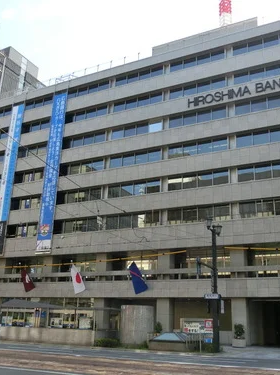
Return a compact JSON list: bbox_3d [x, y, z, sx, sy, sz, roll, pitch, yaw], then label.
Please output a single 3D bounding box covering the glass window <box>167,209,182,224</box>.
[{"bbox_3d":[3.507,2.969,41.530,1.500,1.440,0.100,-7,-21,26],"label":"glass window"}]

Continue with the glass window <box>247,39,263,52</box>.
[{"bbox_3d":[11.945,-14.569,43.410,1.538,1.459,0.150,-7,-21,27],"label":"glass window"}]

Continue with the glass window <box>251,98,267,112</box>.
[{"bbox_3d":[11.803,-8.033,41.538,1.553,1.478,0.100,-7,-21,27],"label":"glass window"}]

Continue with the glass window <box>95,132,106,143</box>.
[{"bbox_3d":[-4.748,-5.831,49.522,1.515,1.526,0.150,-7,-21,27],"label":"glass window"}]

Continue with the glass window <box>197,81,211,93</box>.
[{"bbox_3d":[7.262,-11.168,47.465,1.620,1.566,0.100,-8,-21,27],"label":"glass window"}]

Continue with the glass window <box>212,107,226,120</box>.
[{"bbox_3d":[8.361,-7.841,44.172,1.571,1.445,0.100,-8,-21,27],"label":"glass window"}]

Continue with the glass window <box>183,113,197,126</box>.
[{"bbox_3d":[5.030,-6.709,41.681,1.454,1.425,0.150,-8,-21,27],"label":"glass window"}]

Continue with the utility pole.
[{"bbox_3d":[4.817,6.155,27.344,0.950,8.600,0.800,-8,-21,27],"label":"utility pole"}]

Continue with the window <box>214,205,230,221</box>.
[{"bbox_3d":[8.273,2.625,42.043,1.620,1.662,0.100,-8,-21,27],"label":"window"}]

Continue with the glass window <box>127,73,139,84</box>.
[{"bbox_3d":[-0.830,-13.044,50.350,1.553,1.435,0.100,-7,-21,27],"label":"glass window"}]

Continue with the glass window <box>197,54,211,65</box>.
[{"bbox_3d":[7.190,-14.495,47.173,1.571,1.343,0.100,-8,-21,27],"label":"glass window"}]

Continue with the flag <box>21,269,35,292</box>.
[{"bbox_3d":[-11.525,9.566,43.182,1.615,2.328,0.400,-8,-21,27],"label":"flag"}]

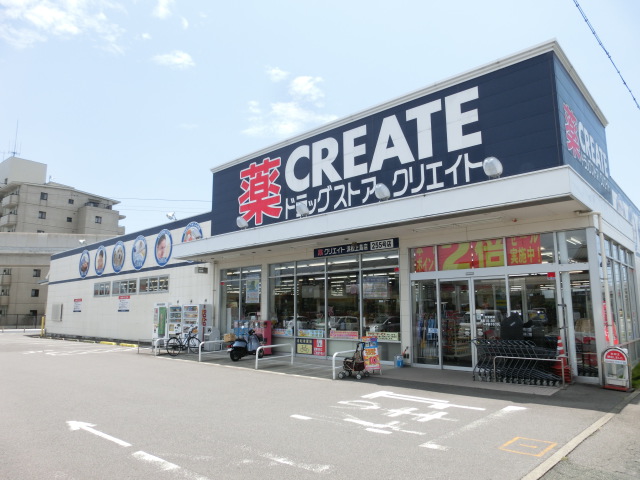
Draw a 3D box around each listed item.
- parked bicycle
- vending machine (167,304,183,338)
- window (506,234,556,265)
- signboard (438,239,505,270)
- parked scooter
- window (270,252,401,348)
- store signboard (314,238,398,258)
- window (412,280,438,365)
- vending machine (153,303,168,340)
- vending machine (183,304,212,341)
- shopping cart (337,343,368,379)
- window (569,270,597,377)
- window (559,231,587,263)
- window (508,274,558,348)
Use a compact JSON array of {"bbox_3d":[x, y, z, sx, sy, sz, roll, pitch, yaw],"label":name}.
[{"bbox_3d":[-4.931,3.716,16.365,0.560,1.040,1.750,-6,-11,30],"label":"parked bicycle"},{"bbox_3d":[-6.150,3.871,19.903,1.131,1.846,0.710,-9,-13,42],"label":"vending machine"},{"bbox_3d":[5.259,0.276,11.119,1.192,0.795,0.100,-8,-12,42],"label":"window"},{"bbox_3d":[4.113,0.442,12.149,1.874,0.760,0.057,-9,-13,42],"label":"signboard"},{"bbox_3d":[-2.364,3.416,14.564,0.650,1.020,1.680,-6,-12,32],"label":"parked scooter"},{"bbox_3d":[0.217,2.038,15.490,5.981,2.816,0.100,-8,-12,42],"label":"window"},{"bbox_3d":[1.092,0.293,14.810,3.564,0.298,0.085,-9,-13,42],"label":"store signboard"},{"bbox_3d":[3.037,2.392,12.829,0.888,2.496,0.100,-8,-12,42],"label":"window"},{"bbox_3d":[-7.122,3.954,20.656,1.294,1.988,0.710,-9,-13,42],"label":"vending machine"},{"bbox_3d":[-5.183,3.713,18.831,1.248,1.840,0.660,-8,-12,42],"label":"vending machine"},{"bbox_3d":[0.807,2.886,10.684,0.650,0.840,0.510,-4,-10,22],"label":"shopping cart"},{"bbox_3d":[6.013,1.892,10.108,0.398,2.393,0.085,-9,-13,42],"label":"window"},{"bbox_3d":[5.954,0.181,10.493,0.655,0.801,0.100,-8,-12,42],"label":"window"},{"bbox_3d":[5.233,1.982,10.818,1.179,2.293,0.085,-9,-13,42],"label":"window"}]

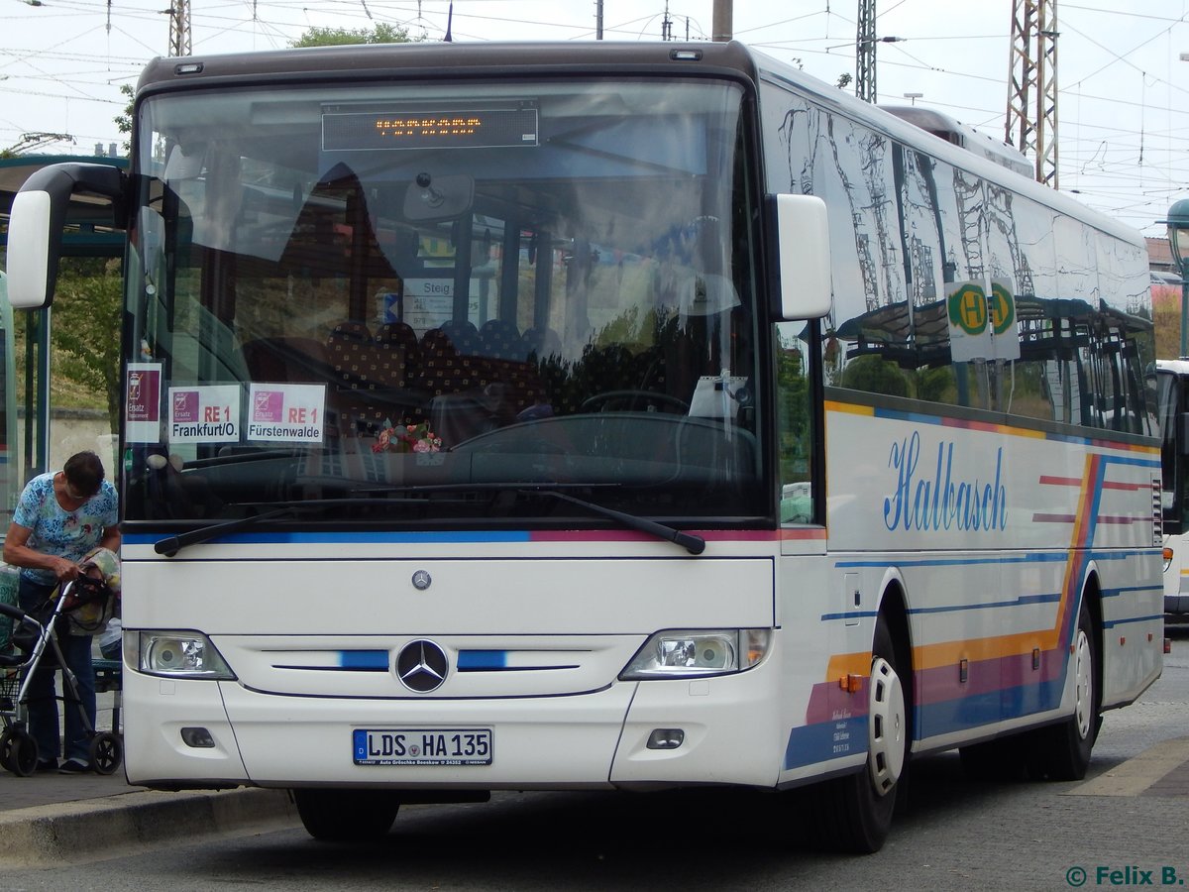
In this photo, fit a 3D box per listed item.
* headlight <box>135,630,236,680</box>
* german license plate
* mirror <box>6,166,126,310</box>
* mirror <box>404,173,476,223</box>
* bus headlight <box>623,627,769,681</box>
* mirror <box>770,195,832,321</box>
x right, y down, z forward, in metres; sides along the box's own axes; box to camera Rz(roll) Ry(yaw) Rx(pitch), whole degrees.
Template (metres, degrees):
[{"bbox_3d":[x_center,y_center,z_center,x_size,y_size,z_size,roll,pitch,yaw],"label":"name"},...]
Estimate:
[{"bbox_3d":[-1.528,0.787,18.186,0.440,0.195,0.190,-1,-1,19],"label":"headlight"},{"bbox_3d":[-0.632,1.110,17.815,0.527,0.132,0.020,-1,-1,14],"label":"german license plate"},{"bbox_3d":[-2.000,-0.795,18.291,0.380,0.540,0.250,-1,-1,24],"label":"mirror"},{"bbox_3d":[-0.582,-0.925,18.046,0.275,0.175,0.080,-1,-8,27],"label":"mirror"},{"bbox_3d":[0.363,0.765,17.729,0.510,0.195,0.210,-1,-1,9],"label":"bus headlight"},{"bbox_3d":[0.755,-0.689,17.732,0.235,0.465,0.160,0,-1,2],"label":"mirror"}]

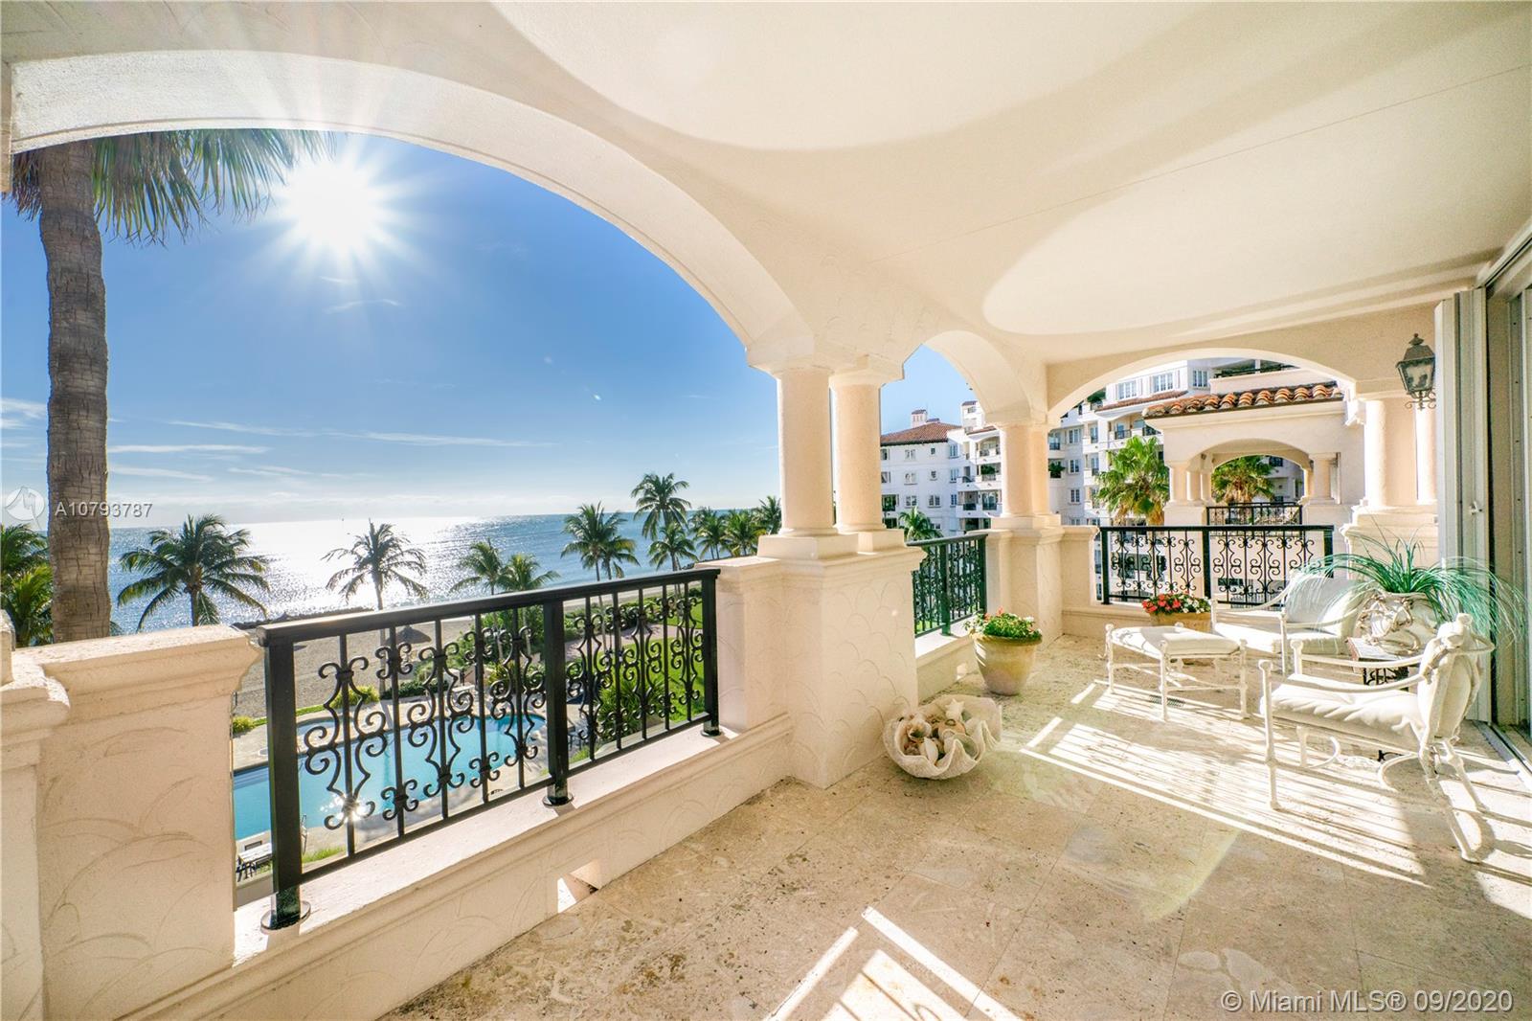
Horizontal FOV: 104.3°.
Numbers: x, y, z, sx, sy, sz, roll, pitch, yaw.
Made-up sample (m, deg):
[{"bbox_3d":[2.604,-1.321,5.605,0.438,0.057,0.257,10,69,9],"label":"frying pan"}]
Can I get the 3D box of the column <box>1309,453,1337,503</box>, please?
[{"bbox_3d":[12.148,-0.697,13.000,0.360,1.090,0.360,-1,0,37],"label":"column"}]

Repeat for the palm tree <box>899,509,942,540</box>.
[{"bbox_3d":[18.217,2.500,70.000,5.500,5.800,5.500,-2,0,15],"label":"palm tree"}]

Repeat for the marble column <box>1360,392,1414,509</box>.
[{"bbox_3d":[4.780,-0.455,4.571,0.280,0.890,0.280,-1,0,40],"label":"marble column"}]

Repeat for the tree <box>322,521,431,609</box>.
[{"bbox_3d":[-23.968,6.197,36.929,5.500,11.060,5.500,-2,0,-33],"label":"tree"}]

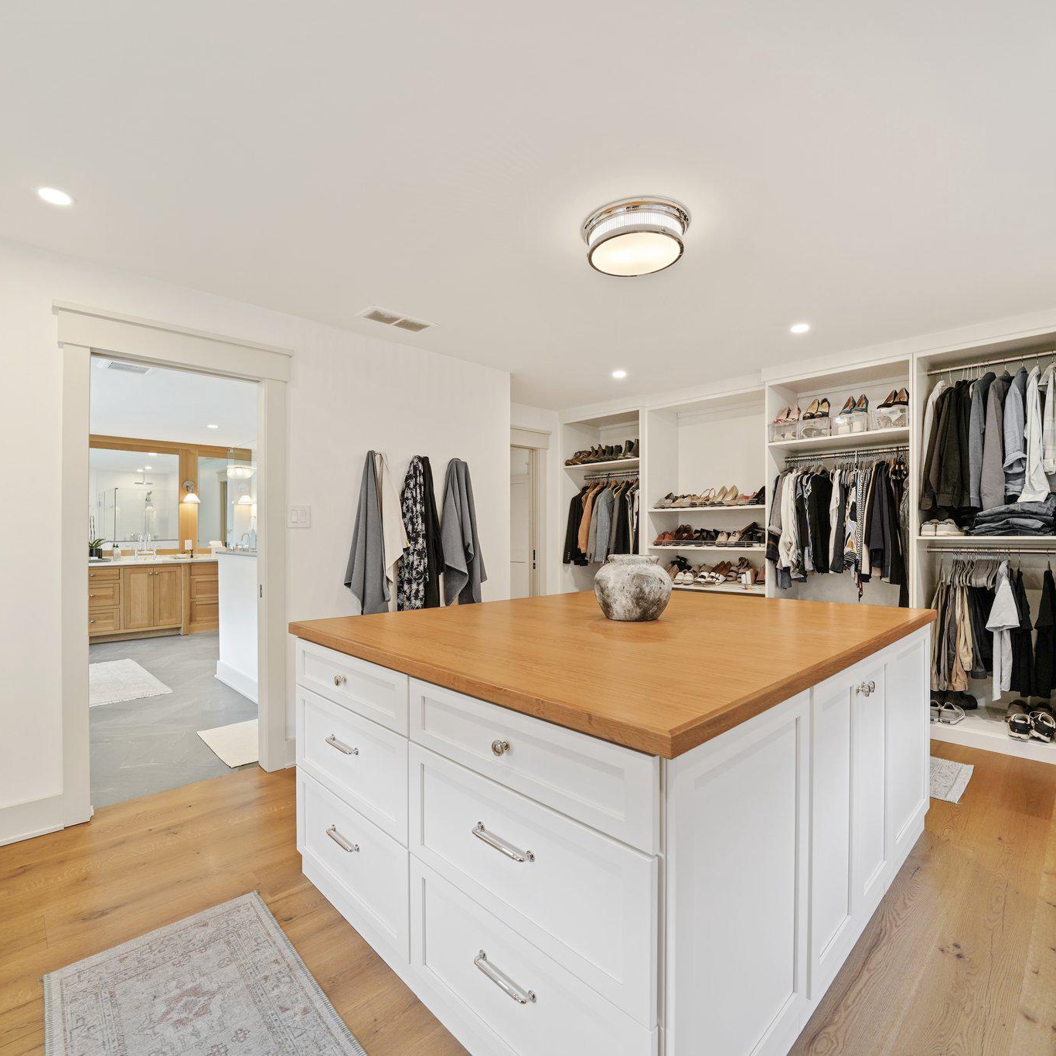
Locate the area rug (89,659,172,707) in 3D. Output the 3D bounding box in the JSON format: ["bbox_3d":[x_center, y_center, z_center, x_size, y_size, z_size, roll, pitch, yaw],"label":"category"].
[{"bbox_3d":[-3.667,1.267,4.292,0.950,0.010,1.550,0,0,-43],"label":"area rug"}]

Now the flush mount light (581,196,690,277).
[{"bbox_3d":[0.421,-1.113,2.065,0.420,0.105,0.420,0,0,0],"label":"flush mount light"}]

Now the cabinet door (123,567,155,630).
[{"bbox_3d":[-4.423,0.794,6.009,0.285,0.690,0.022,0,0,-42],"label":"cabinet door"}]

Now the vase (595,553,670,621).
[{"bbox_3d":[0.402,0.225,2.026,0.294,0.240,0.294,0,0,0],"label":"vase"}]

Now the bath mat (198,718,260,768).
[{"bbox_3d":[-1.627,1.262,3.188,0.480,0.012,0.690,0,0,-43],"label":"bath mat"}]

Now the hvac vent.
[{"bbox_3d":[-0.729,-1.157,2.972,0.400,0.015,0.196,0,0,-43],"label":"hvac vent"}]

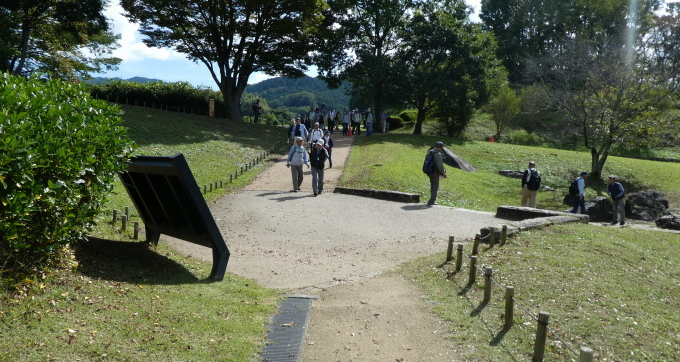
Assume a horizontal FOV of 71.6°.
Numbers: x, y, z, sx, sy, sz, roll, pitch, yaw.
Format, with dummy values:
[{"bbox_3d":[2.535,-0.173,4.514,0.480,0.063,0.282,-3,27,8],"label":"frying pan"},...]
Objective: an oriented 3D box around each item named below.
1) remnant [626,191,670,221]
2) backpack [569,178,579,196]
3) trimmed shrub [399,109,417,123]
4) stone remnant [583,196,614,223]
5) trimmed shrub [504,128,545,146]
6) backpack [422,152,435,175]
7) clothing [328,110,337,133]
[{"bbox_3d":[10.974,0.873,16.800,1.650,1.080,1.250,2,6,22],"label":"remnant"},{"bbox_3d":[8.320,0.232,16.800,0.240,0.500,0.320,-1,5,-25],"label":"backpack"},{"bbox_3d":[5.739,-5.445,39.500,1.650,1.250,1.500,1,6,6],"label":"trimmed shrub"},{"bbox_3d":[8.916,0.979,16.200,1.050,0.900,0.900,2,6,22],"label":"stone remnant"},{"bbox_3d":[13.696,-3.192,35.000,2.900,1.400,2.000,1,6,11],"label":"trimmed shrub"},{"bbox_3d":[2.295,-0.453,12.200,0.250,0.530,0.320,-2,6,-20],"label":"backpack"},{"bbox_3d":[-0.498,-3.983,31.300,0.530,1.580,0.380,0,5,0],"label":"clothing"}]

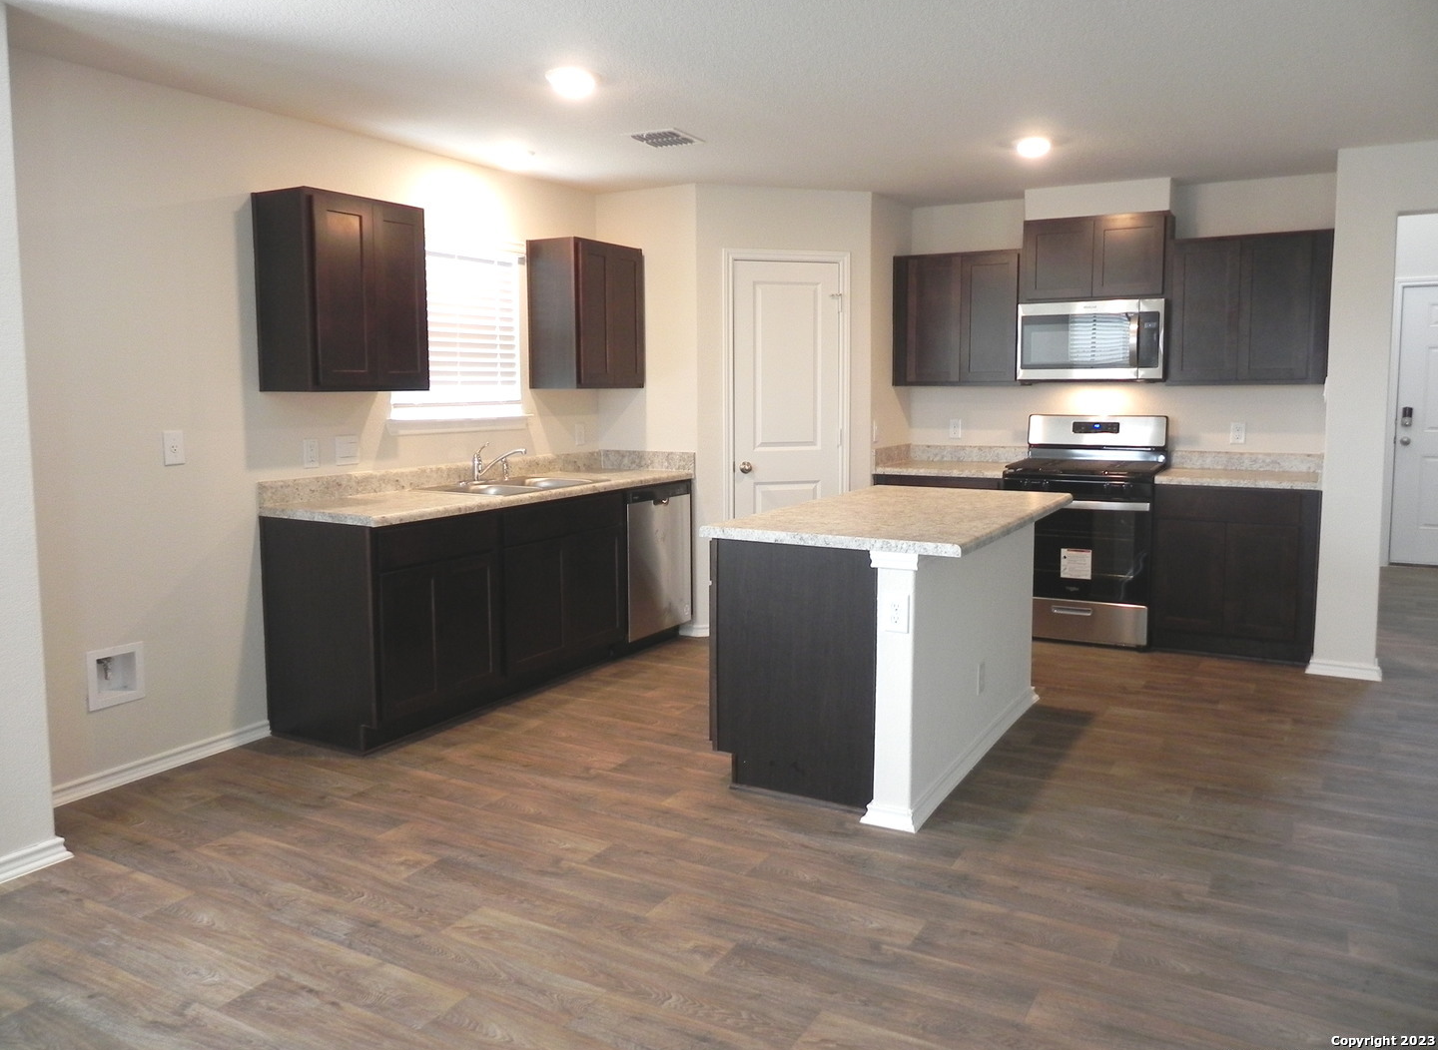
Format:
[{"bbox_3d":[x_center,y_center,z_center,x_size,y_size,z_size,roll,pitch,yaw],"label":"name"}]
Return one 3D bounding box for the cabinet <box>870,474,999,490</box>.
[{"bbox_3d":[1.343,0.131,6.307,0.730,0.876,0.624,4,8,29],"label":"cabinet"}]

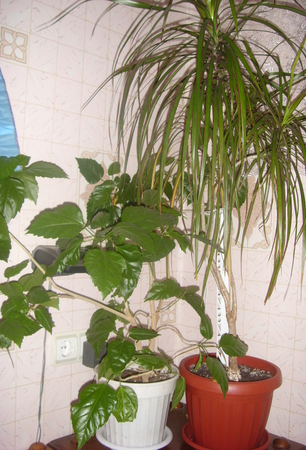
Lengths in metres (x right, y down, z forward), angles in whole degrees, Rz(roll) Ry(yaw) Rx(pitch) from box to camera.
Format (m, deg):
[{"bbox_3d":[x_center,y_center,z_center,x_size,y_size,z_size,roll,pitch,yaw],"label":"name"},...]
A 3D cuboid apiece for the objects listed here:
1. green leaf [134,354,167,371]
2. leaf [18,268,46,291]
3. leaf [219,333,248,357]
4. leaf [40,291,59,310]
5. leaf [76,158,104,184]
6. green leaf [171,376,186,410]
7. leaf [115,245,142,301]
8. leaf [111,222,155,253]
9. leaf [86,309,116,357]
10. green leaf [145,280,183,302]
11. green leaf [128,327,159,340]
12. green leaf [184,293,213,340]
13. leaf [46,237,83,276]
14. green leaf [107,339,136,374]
[{"bbox_3d":[-0.007,0.361,1.060,0.081,0.015,0.050,5,37,11],"label":"green leaf"},{"bbox_3d":[-0.295,0.133,0.990,0.051,0.072,0.013,37,-31,19],"label":"leaf"},{"bbox_3d":[0.181,0.269,0.909,0.068,0.057,0.024,13,-21,6],"label":"leaf"},{"bbox_3d":[-0.251,0.180,0.960,0.051,0.061,0.022,-27,-18,-15],"label":"leaf"},{"bbox_3d":[-0.155,-0.133,1.000,0.052,0.077,0.022,-39,0,-13],"label":"leaf"},{"bbox_3d":[0.057,0.376,0.899,0.030,0.076,0.020,19,0,28],"label":"green leaf"},{"bbox_3d":[-0.053,0.102,0.869,0.065,0.119,0.040,-5,6,-21],"label":"leaf"},{"bbox_3d":[-0.049,0.030,1.000,0.127,0.020,0.076,32,38,19],"label":"leaf"},{"bbox_3d":[-0.129,0.268,1.010,0.075,0.121,0.022,5,-30,21],"label":"leaf"},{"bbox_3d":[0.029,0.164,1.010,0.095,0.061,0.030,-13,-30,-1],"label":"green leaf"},{"bbox_3d":[-0.021,0.242,0.899,0.069,0.022,0.042,0,30,0],"label":"green leaf"},{"bbox_3d":[0.118,0.229,1.010,0.038,0.125,0.032,-24,-7,-31],"label":"green leaf"},{"bbox_3d":[-0.216,0.076,0.990,0.063,0.127,0.025,15,-35,40],"label":"leaf"},{"bbox_3d":[-0.078,0.325,1.000,0.071,0.095,0.015,6,-39,3],"label":"green leaf"}]

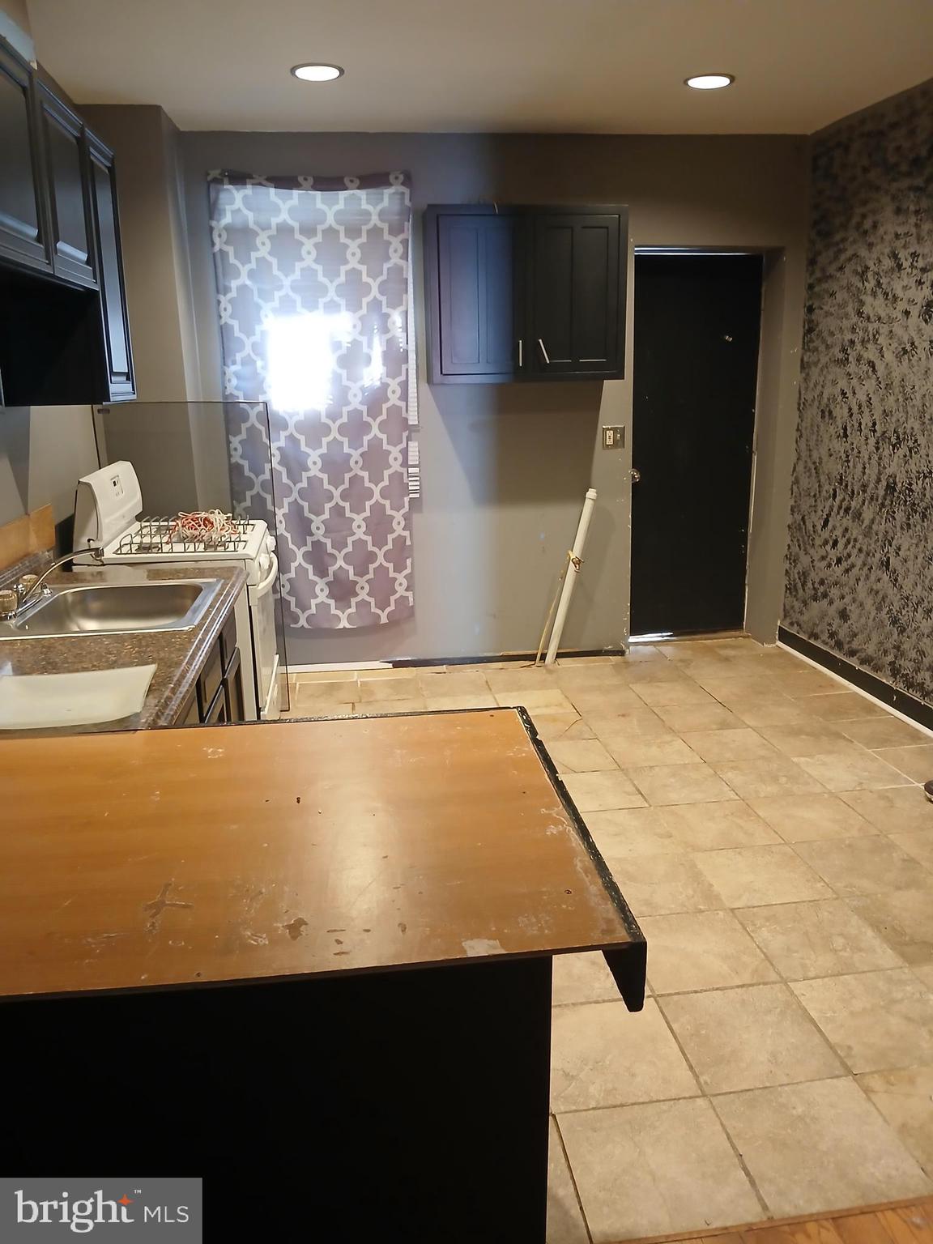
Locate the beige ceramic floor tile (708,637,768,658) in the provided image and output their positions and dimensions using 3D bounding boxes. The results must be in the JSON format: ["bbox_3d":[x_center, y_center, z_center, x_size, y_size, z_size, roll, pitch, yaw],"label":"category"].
[{"bbox_3d":[1.549,0.140,5.169,0.310,0.010,0.330,-3,15,-7],"label":"beige ceramic floor tile"}]

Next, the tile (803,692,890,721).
[{"bbox_3d":[1.697,0.385,4.216,0.328,0.010,0.326,-3,15,-7],"label":"tile"}]

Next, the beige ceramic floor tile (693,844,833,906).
[{"bbox_3d":[0.889,0.769,2.825,0.328,0.010,0.326,-3,15,-7],"label":"beige ceramic floor tile"}]

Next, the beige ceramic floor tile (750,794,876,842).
[{"bbox_3d":[1.174,0.668,3.184,0.328,0.010,0.326,-3,15,-7],"label":"beige ceramic floor tile"}]

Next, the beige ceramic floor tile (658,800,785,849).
[{"bbox_3d":[0.834,0.682,3.122,0.330,0.010,0.325,-3,15,-8],"label":"beige ceramic floor tile"}]

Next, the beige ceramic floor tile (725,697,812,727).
[{"bbox_3d":[1.365,0.407,4.167,0.326,0.010,0.326,-3,15,-7],"label":"beige ceramic floor tile"}]

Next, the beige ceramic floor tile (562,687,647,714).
[{"bbox_3d":[0.659,0.363,4.405,0.326,0.010,0.326,-3,15,-7],"label":"beige ceramic floor tile"}]

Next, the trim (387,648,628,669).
[{"bbox_3d":[0.228,0.194,5.000,1.281,0.037,0.018,-3,15,-6],"label":"trim"}]

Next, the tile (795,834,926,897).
[{"bbox_3d":[1.220,0.749,2.868,0.328,0.010,0.326,-3,15,-7],"label":"tile"}]

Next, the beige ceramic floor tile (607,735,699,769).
[{"bbox_3d":[0.752,0.525,3.772,0.328,0.010,0.326,-3,15,-7],"label":"beige ceramic floor tile"}]

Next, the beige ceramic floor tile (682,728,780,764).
[{"bbox_3d":[1.082,0.505,3.815,0.328,0.010,0.326,-3,15,-7],"label":"beige ceramic floor tile"}]

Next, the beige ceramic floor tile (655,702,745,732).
[{"bbox_3d":[1.024,0.423,4.090,0.330,0.010,0.322,-3,15,-8],"label":"beige ceramic floor tile"}]

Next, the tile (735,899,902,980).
[{"bbox_3d":[0.928,0.844,2.499,0.330,0.010,0.327,-3,15,-8],"label":"tile"}]

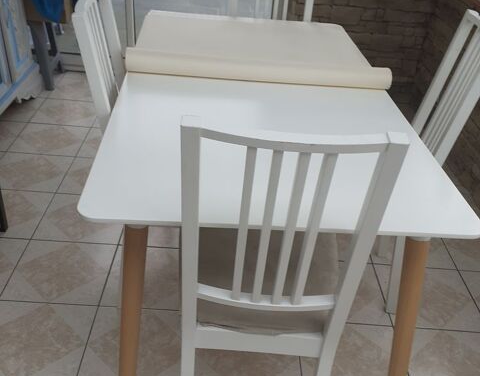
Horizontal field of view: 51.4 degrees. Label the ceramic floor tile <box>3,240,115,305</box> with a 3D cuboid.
[{"bbox_3d":[-0.658,0.312,1.853,0.338,0.010,0.322,4,34,-2],"label":"ceramic floor tile"}]

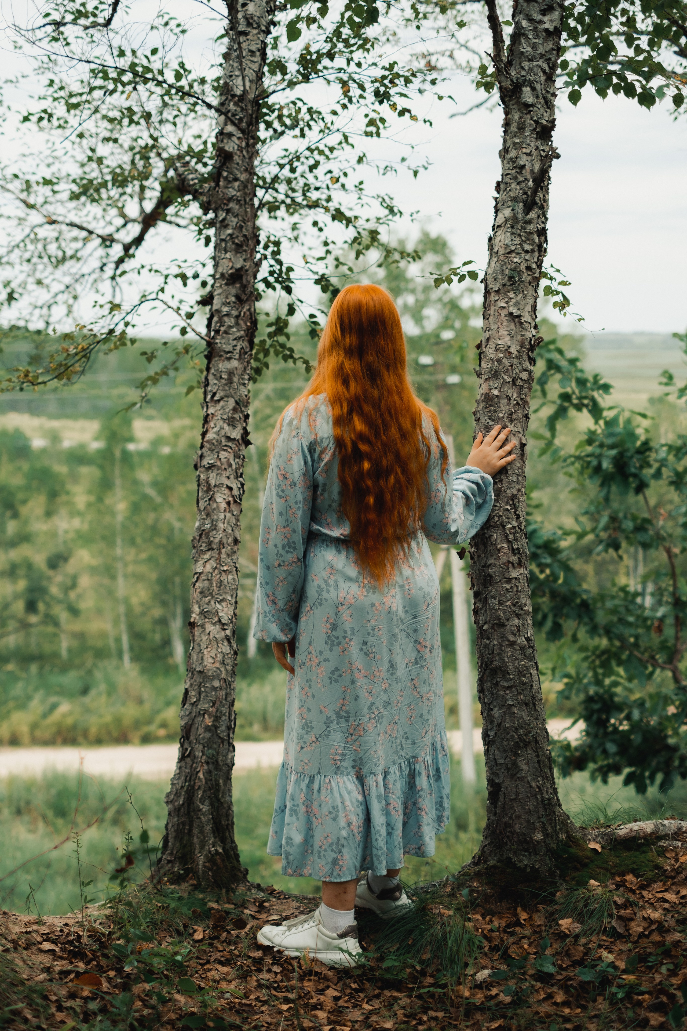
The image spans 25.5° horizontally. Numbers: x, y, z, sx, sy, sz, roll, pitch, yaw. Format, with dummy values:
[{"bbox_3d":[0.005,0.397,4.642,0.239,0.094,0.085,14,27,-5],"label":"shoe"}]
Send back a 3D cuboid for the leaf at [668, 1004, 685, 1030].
[{"bbox_3d":[0.737,1.111,3.363,0.036,0.052,0.025,0,7,0],"label":"leaf"}]

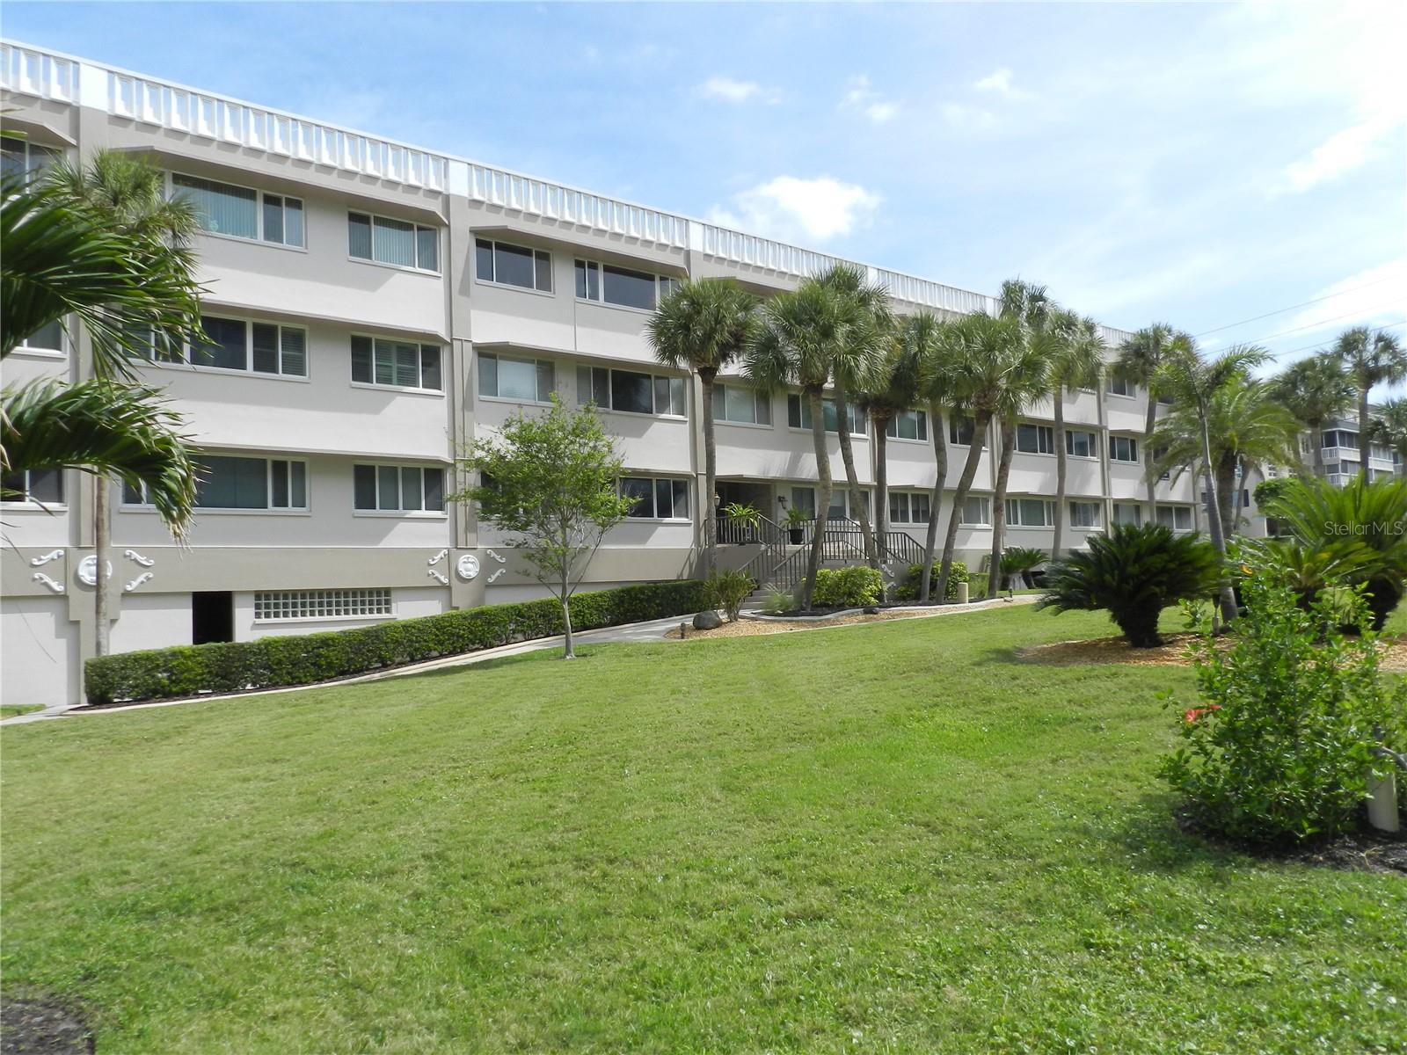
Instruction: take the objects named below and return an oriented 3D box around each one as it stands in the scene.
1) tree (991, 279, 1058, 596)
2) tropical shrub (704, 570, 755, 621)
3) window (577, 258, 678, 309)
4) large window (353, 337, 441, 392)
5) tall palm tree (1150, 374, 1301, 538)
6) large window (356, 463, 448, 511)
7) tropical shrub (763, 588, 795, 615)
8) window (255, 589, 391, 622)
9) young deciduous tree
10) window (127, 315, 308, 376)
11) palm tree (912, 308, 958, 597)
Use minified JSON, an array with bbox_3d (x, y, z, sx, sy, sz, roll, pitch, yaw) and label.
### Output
[{"bbox_3d":[10.055,-2.884,31.729,2.849,9.951,2.600,-2,-4,0],"label":"tree"},{"bbox_3d":[0.679,1.751,26.140,1.329,1.383,1.250,-2,-4,0],"label":"tropical shrub"},{"bbox_3d":[-2.050,-6.847,29.377,3.885,1.152,0.150,1,-5,-39],"label":"window"},{"bbox_3d":[-7.423,-3.988,24.728,2.298,1.175,0.150,1,-5,-39],"label":"large window"},{"bbox_3d":[16.171,-1.635,31.132,4.600,6.174,4.600,-2,-4,0],"label":"tall palm tree"},{"bbox_3d":[-7.302,-0.921,24.532,2.289,1.135,0.150,1,-5,-39],"label":"large window"},{"bbox_3d":[1.802,1.802,24.500,0.769,0.610,0.730,-2,-3,4],"label":"tropical shrub"},{"bbox_3d":[-8.802,1.807,23.713,3.158,0.660,0.130,1,-4,-39],"label":"window"},{"bbox_3d":[-3.040,-0.027,19.751,3.350,5.050,3.300,-2,-4,0],"label":"young deciduous tree"},{"bbox_3d":[-10.739,-4.106,22.562,3.882,1.284,0.150,1,-5,-39],"label":"window"},{"bbox_3d":[6.933,-2.049,30.300,2.000,8.400,2.100,-2,-3,0],"label":"palm tree"}]

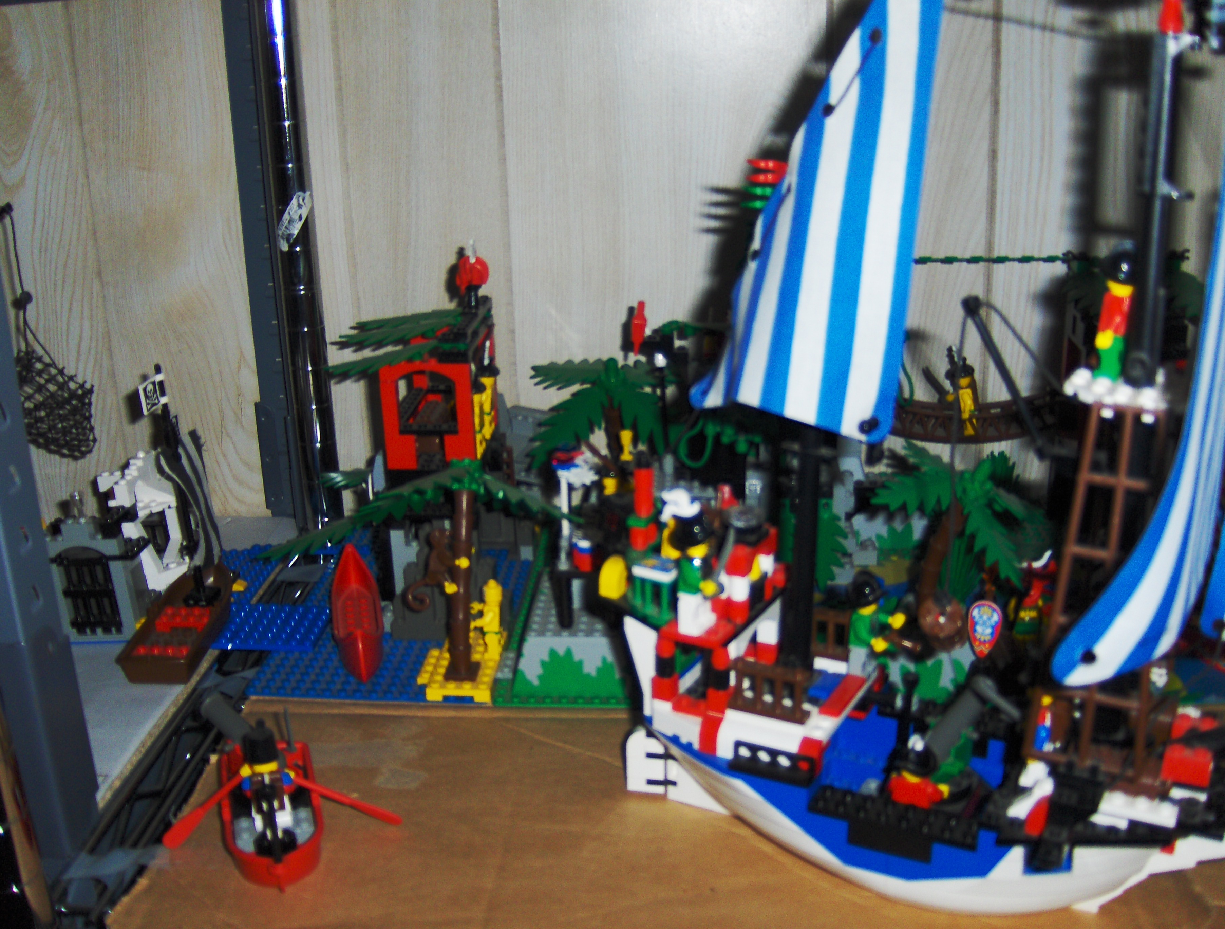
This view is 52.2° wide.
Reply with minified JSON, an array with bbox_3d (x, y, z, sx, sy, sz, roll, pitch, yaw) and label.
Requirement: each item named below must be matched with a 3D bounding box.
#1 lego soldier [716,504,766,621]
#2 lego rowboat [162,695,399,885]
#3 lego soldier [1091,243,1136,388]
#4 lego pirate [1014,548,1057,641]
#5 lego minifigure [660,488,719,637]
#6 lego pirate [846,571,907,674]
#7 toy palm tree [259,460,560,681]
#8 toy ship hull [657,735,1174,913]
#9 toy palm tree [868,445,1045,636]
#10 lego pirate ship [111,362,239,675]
[{"bbox_3d":[0.049,0.038,0.482,0.018,0.044,0.023,8,21,25],"label":"lego soldier"},{"bbox_3d":[-0.140,0.133,0.526,0.098,0.055,0.106,-7,20,-17],"label":"lego rowboat"},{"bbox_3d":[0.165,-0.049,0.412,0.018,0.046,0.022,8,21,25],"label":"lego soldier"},{"bbox_3d":[0.205,0.066,0.610,0.025,0.050,0.018,4,19,14],"label":"lego pirate"},{"bbox_3d":[0.029,0.036,0.460,0.020,0.052,0.023,8,21,25],"label":"lego minifigure"},{"bbox_3d":[0.097,0.059,0.463,0.020,0.043,0.024,8,21,25],"label":"lego pirate"},{"bbox_3d":[-0.085,0.046,0.632,0.165,0.114,0.080,-8,20,-20],"label":"toy palm tree"},{"bbox_3d":[0.112,0.137,0.507,0.212,0.054,0.096,8,21,25],"label":"toy ship hull"},{"bbox_3d":[0.177,0.037,0.635,0.105,0.095,0.105,-1,19,0],"label":"toy palm tree"},{"bbox_3d":[-0.237,0.027,0.685,0.050,0.150,0.115,-1,19,0],"label":"lego pirate ship"}]

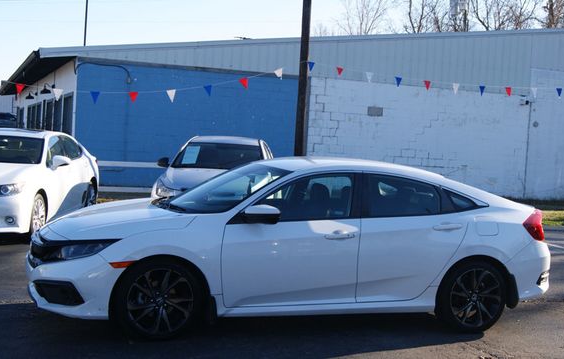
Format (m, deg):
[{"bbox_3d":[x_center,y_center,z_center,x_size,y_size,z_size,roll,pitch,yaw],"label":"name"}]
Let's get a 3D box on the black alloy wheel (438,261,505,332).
[{"bbox_3d":[1.648,1.008,6.686,0.640,0.640,0.225,2,3,-17],"label":"black alloy wheel"}]

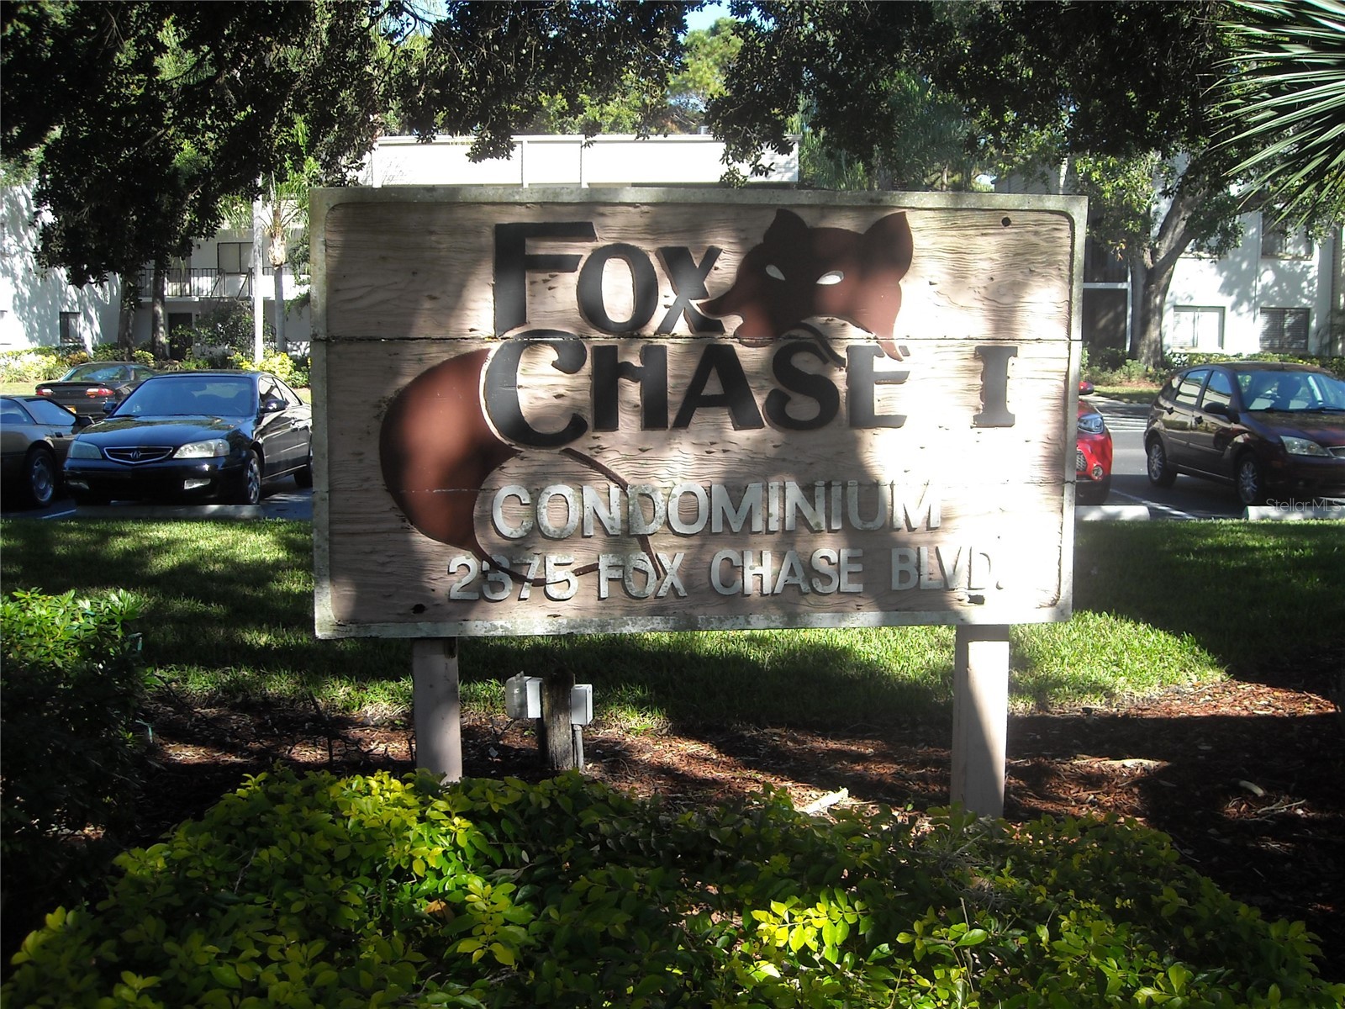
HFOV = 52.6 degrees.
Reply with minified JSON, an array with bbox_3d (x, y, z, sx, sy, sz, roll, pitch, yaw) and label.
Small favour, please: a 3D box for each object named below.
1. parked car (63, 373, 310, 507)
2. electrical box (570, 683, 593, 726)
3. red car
[{"bbox_3d":[-5.107,-0.788,15.222,1.800,1.410,4.840,0,6,-1],"label":"parked car"},{"bbox_3d":[-0.325,0.724,4.920,0.066,0.128,0.070,1,6,10],"label":"electrical box"},{"bbox_3d":[3.349,-0.848,14.765,1.800,1.590,4.140,0,6,-1],"label":"red car"}]

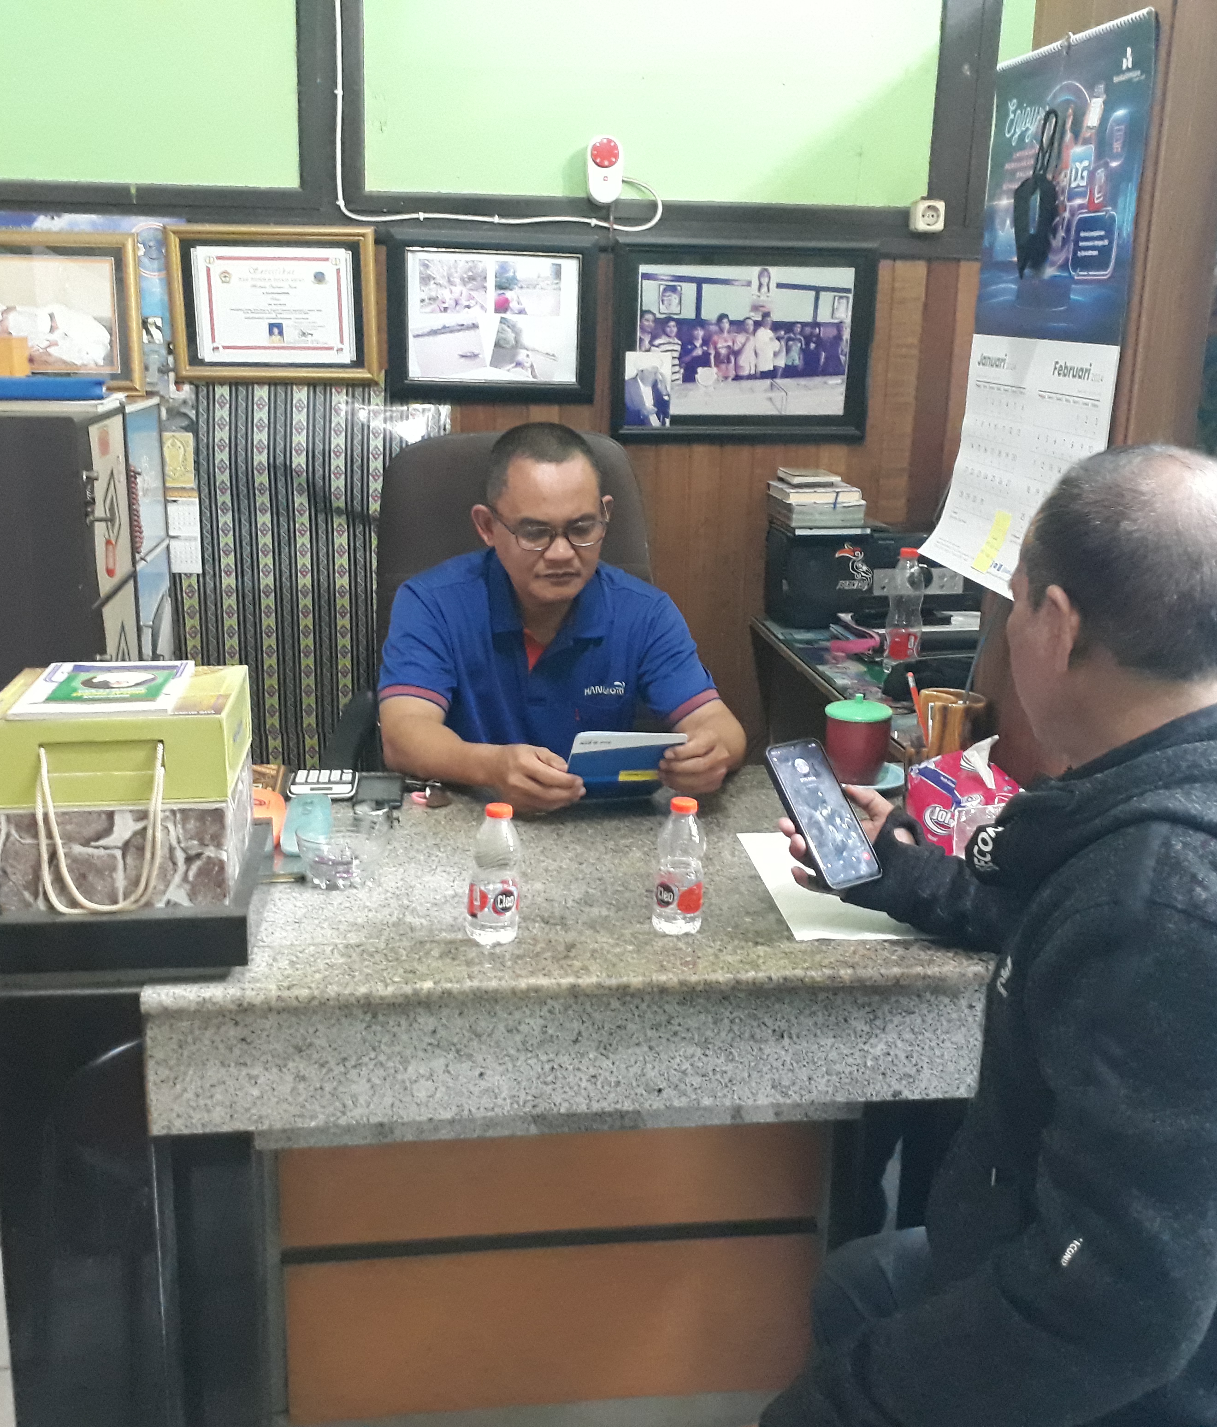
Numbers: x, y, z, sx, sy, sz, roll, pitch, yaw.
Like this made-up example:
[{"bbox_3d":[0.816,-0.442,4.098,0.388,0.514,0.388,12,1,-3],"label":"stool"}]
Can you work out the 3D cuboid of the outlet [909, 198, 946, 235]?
[{"bbox_3d":[0.663,-1.030,3.078,0.063,0.064,0.045,-1,15,-8],"label":"outlet"}]

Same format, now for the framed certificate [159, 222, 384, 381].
[{"bbox_3d":[-0.653,-0.799,2.913,0.402,0.300,0.025,-1,20,-7],"label":"framed certificate"}]

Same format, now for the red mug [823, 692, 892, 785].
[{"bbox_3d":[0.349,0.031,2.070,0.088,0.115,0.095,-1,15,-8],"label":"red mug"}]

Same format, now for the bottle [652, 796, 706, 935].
[{"bbox_3d":[0.077,0.161,1.590,0.054,0.141,0.054,-1,15,-8],"label":"bottle"}]

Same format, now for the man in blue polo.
[{"bbox_3d":[-0.074,0.190,2.285,0.545,1.257,0.660,0,15,-6],"label":"man in blue polo"}]

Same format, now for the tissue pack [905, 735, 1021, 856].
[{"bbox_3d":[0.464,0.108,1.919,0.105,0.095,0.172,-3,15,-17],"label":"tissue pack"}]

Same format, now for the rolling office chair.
[{"bbox_3d":[-0.169,0.117,2.604,0.660,1.190,0.670,-1,15,-8],"label":"rolling office chair"}]

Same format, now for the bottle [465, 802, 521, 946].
[{"bbox_3d":[-0.117,0.161,1.514,0.054,0.140,0.054,-1,15,-8],"label":"bottle"}]

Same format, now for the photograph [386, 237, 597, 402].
[{"bbox_3d":[-0.230,-0.787,2.974,0.420,0.325,0.025,-1,21,-8],"label":"photograph"}]

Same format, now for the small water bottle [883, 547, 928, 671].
[{"bbox_3d":[0.530,-0.182,2.650,0.063,0.215,0.063,-1,15,-8],"label":"small water bottle"}]

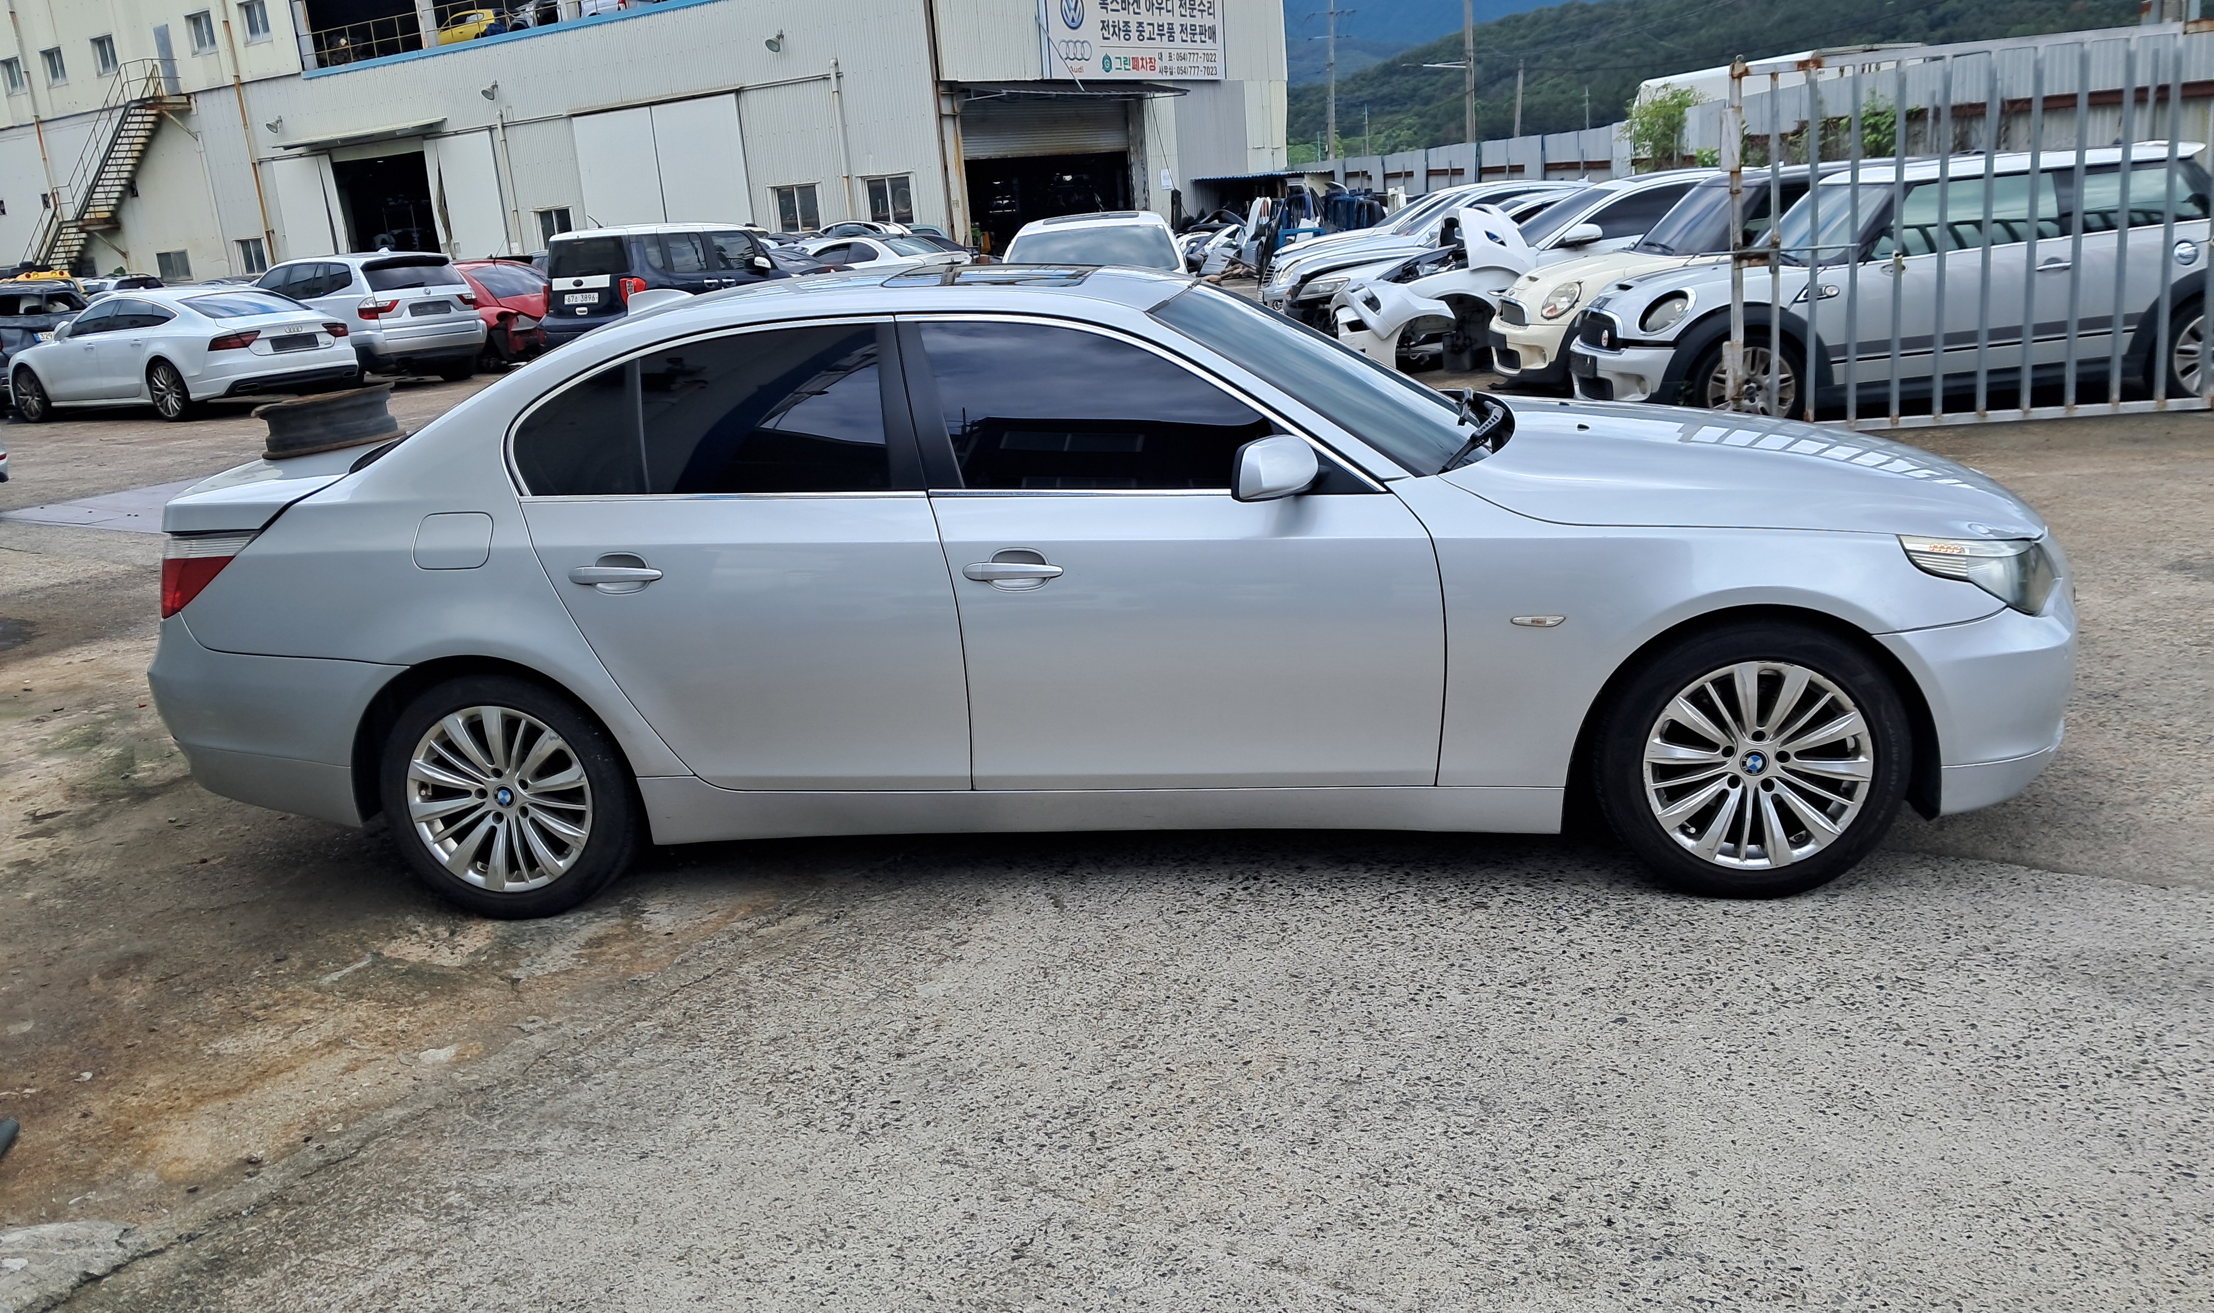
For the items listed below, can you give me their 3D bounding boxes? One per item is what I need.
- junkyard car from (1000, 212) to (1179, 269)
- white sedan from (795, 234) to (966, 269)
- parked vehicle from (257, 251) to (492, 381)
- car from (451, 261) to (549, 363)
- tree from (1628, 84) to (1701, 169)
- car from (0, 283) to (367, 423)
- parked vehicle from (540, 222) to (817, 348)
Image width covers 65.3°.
[{"bbox_3d":[-0.081,-3.012,14.720,1.830,1.460,4.750,-5,15,1],"label":"junkyard car"},{"bbox_3d":[-4.807,-6.572,30.019,4.600,1.390,1.790,6,18,34],"label":"white sedan"},{"bbox_3d":[-10.378,-4.606,23.510,4.570,1.670,1.853,7,19,38],"label":"parked vehicle"},{"bbox_3d":[-9.350,-4.897,24.773,4.300,1.420,1.780,6,18,34],"label":"car"},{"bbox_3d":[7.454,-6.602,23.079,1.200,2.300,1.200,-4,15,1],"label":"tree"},{"bbox_3d":[-11.330,-3.690,20.930,4.969,1.420,1.911,4,17,31],"label":"car"},{"bbox_3d":[-5.610,-4.910,22.990,1.600,1.700,3.600,4,17,29],"label":"parked vehicle"}]

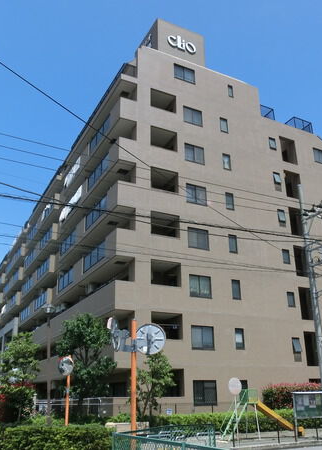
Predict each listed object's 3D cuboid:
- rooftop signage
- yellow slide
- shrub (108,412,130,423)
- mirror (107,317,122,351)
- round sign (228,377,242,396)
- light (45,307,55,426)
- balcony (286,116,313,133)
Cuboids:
[{"bbox_3d":[1.494,-12.840,30.897,2.250,1.250,0.200,10,-24,-25],"label":"rooftop signage"},{"bbox_3d":[4.704,7.605,17.009,2.153,1.320,0.600,10,-24,-25],"label":"yellow slide"},{"bbox_3d":[-1.838,8.445,18.714,1.000,0.660,0.850,10,-24,-25],"label":"shrub"},{"bbox_3d":[-0.945,2.216,8.810,0.210,0.660,0.620,-10,-23,5],"label":"mirror"},{"bbox_3d":[2.671,5.819,15.640,0.600,0.600,0.050,9,-23,-23],"label":"round sign"},{"bbox_3d":[-4.850,6.159,18.888,0.480,5.360,0.480,10,-24,-25],"label":"light"},{"bbox_3d":[10.860,-7.624,34.715,1.740,1.040,1.650,10,-24,-25],"label":"balcony"}]

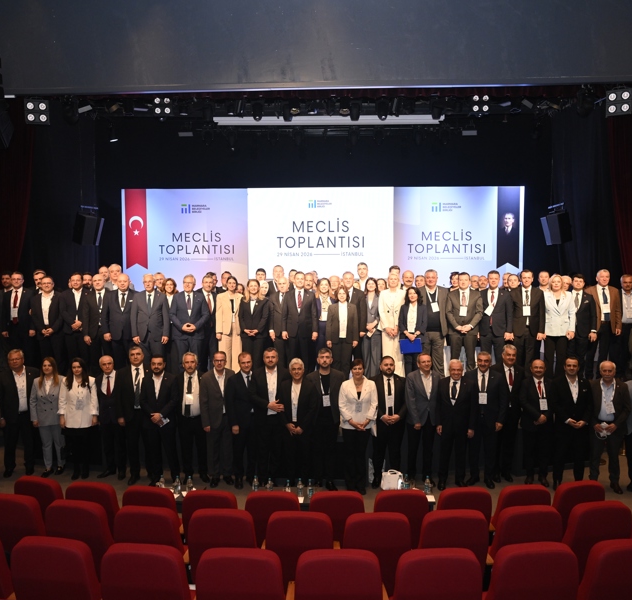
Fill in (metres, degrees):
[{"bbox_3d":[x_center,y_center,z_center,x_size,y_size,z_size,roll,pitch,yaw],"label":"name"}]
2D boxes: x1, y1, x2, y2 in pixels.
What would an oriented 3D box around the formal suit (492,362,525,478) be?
[{"bbox_3d":[2.566,1.625,8.035,0.500,1.589,0.320,0,3,8],"label":"formal suit"}]

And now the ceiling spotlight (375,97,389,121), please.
[{"bbox_3d":[1.223,-3.565,11.200,0.260,0.440,0.260,0,4,0],"label":"ceiling spotlight"}]

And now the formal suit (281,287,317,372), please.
[{"bbox_3d":[-0.270,0.552,9.755,0.580,1.528,0.330,0,3,-1],"label":"formal suit"}]

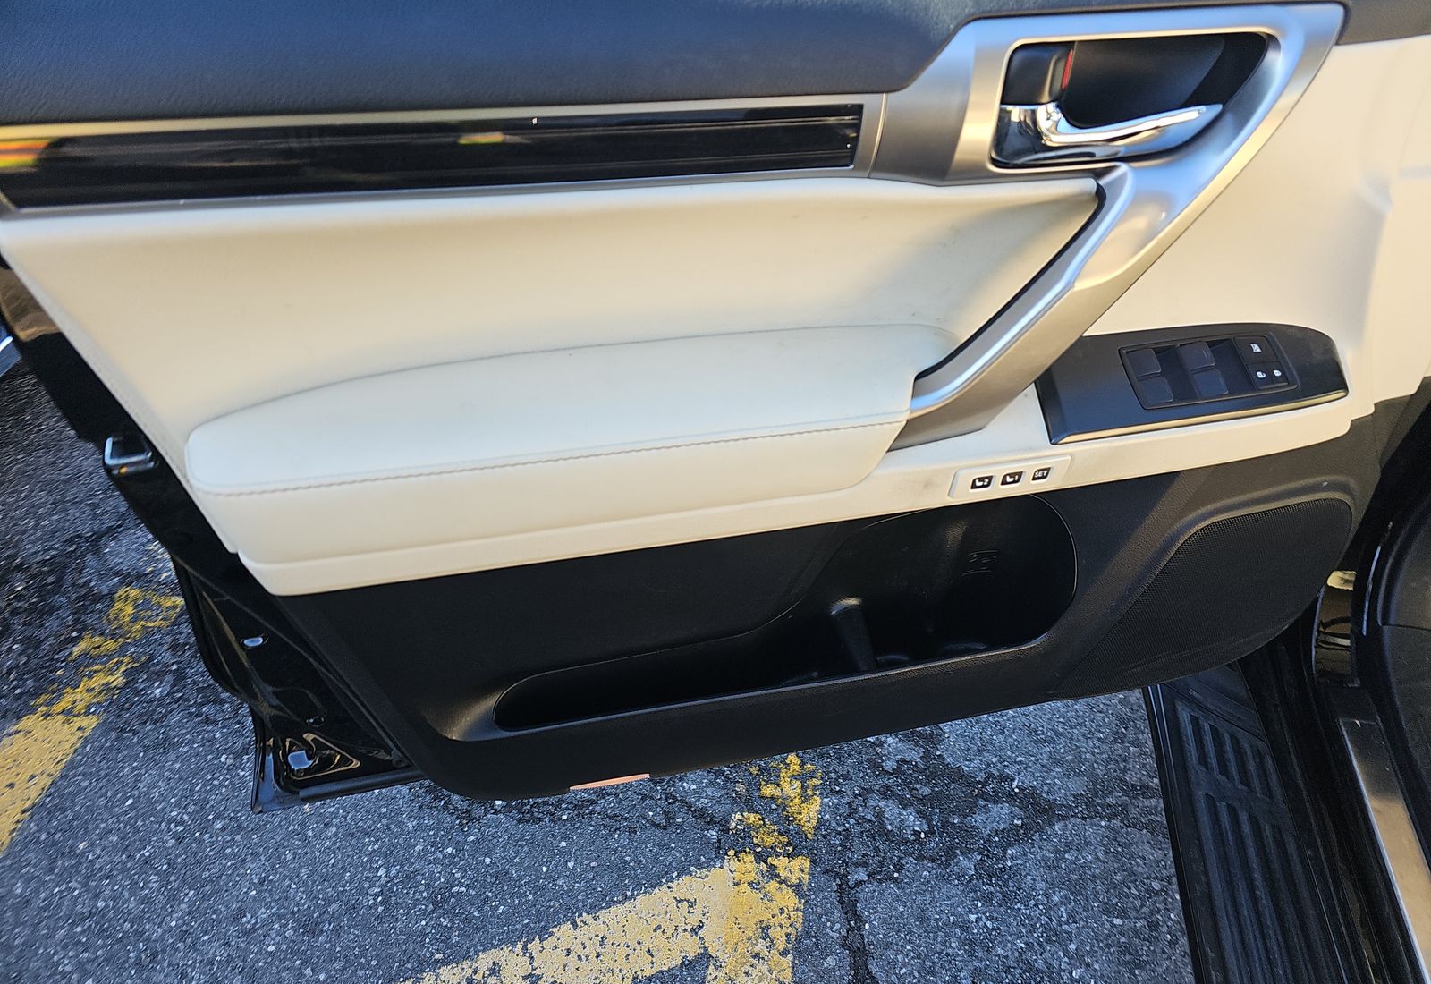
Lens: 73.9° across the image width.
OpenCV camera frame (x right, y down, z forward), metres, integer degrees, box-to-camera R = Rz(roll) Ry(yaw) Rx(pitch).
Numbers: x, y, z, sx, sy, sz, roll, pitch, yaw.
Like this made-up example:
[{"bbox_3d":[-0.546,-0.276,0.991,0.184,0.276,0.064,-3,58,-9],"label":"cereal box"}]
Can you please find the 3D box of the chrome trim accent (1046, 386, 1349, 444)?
[{"bbox_3d":[0.378,-0.060,0.733,0.263,0.010,0.013,-9,45,-12],"label":"chrome trim accent"}]

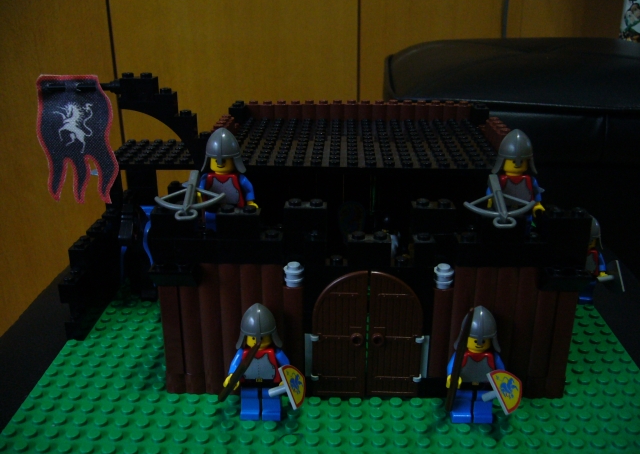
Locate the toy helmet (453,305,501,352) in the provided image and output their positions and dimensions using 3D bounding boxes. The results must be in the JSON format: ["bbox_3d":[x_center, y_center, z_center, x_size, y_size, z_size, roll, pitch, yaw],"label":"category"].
[{"bbox_3d":[0.057,0.037,0.234,0.017,0.018,0.016,1,20,1],"label":"toy helmet"}]

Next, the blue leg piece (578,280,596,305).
[{"bbox_3d":[0.136,0.032,0.332,0.008,0.013,0.009,1,20,1],"label":"blue leg piece"}]

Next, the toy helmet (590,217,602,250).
[{"bbox_3d":[0.133,0.003,0.322,0.017,0.018,0.016,1,20,1],"label":"toy helmet"}]

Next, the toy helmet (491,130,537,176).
[{"bbox_3d":[0.073,-0.028,0.243,0.017,0.018,0.016,1,20,1],"label":"toy helmet"}]

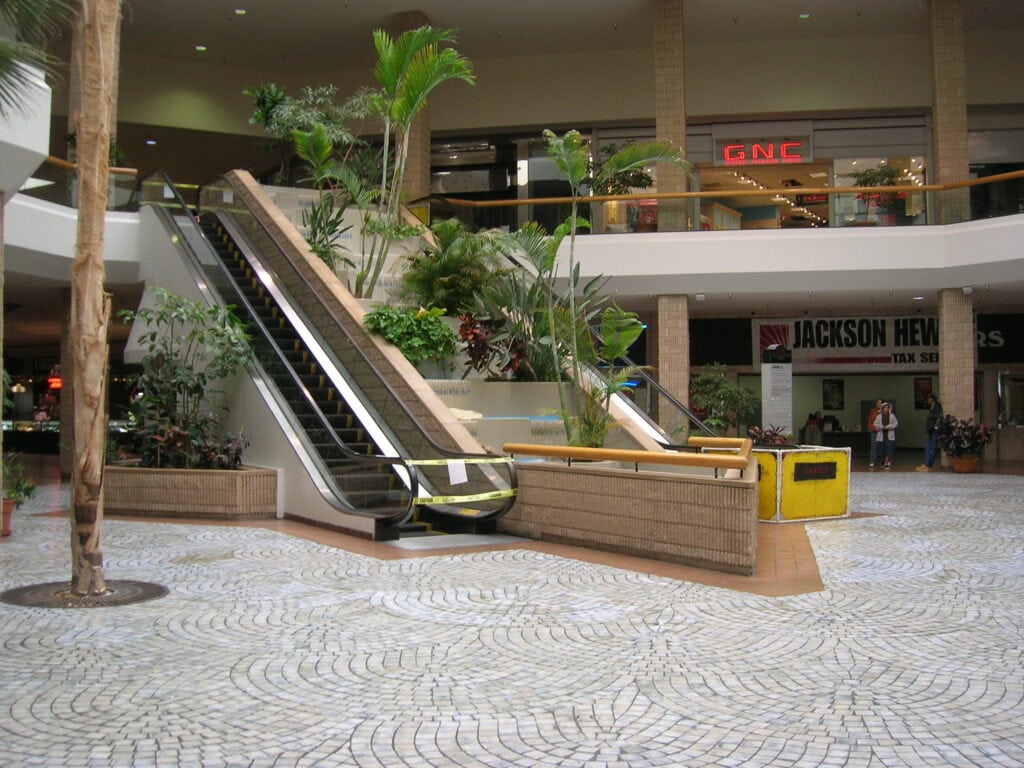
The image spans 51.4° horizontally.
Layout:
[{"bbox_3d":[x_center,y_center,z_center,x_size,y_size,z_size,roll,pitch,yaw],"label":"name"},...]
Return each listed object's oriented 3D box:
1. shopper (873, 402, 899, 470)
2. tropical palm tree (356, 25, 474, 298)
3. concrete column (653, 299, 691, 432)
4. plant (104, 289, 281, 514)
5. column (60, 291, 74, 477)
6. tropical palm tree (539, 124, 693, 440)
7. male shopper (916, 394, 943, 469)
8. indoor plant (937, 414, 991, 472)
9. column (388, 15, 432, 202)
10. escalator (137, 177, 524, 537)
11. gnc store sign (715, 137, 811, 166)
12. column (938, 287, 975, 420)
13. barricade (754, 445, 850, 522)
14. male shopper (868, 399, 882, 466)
[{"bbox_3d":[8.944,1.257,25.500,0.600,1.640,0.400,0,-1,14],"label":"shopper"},{"bbox_3d":[-1.686,-3.886,18.600,2.000,4.700,1.800,0,-1,-6],"label":"tropical palm tree"},{"bbox_3d":[3.902,-0.060,25.600,0.670,4.120,0.670,0,-1,12],"label":"concrete column"},{"bbox_3d":[-4.649,0.267,15.350,2.650,3.200,1.800,-1,-1,16],"label":"plant"},{"bbox_3d":[-9.062,0.011,22.600,0.680,4.100,0.680,0,-1,12],"label":"column"},{"bbox_3d":[1.386,-1.237,14.400,1.980,4.300,1.700,0,-1,0],"label":"tropical palm tree"},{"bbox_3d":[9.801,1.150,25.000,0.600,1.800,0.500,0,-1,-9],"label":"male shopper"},{"bbox_3d":[10.133,1.335,23.900,1.150,1.300,1.100,0,-1,12],"label":"indoor plant"},{"bbox_3d":[-2.769,-6.881,29.735,0.800,7.300,0.800,0,-1,12],"label":"column"},{"bbox_3d":[-4.144,-1.285,17.836,1.700,6.450,13.400,1,-1,-33],"label":"escalator"},{"bbox_3d":[6.728,-6.244,28.600,2.520,0.780,0.200,0,-1,12],"label":"gnc store sign"},{"bbox_3d":[10.393,-0.117,24.900,0.670,4.150,0.670,0,-1,12],"label":"column"},{"bbox_3d":[3.871,1.405,15.113,1.550,0.990,1.300,1,-1,-33],"label":"barricade"},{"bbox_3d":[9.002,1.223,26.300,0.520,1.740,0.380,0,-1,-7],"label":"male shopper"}]

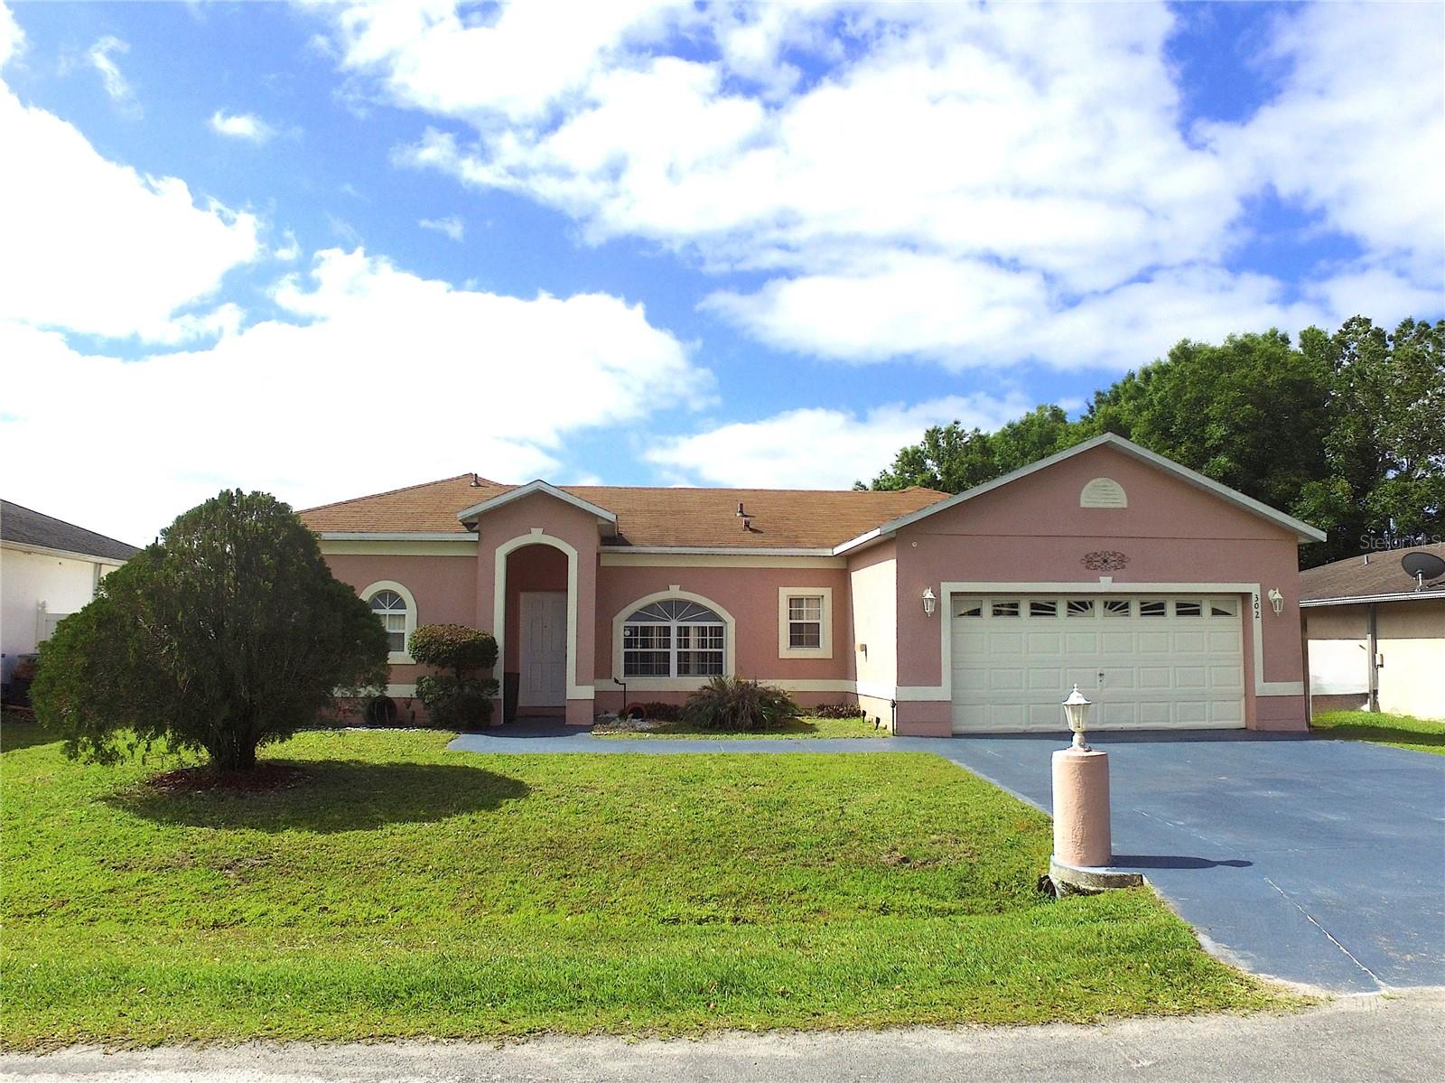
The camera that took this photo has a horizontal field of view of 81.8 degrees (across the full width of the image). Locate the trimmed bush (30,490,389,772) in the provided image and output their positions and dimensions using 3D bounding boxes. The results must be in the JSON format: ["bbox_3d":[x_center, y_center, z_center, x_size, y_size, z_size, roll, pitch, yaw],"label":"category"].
[{"bbox_3d":[-5.439,0.993,9.169,3.400,3.090,3.350,1,-6,-7],"label":"trimmed bush"}]

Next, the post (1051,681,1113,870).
[{"bbox_3d":[2.584,1.675,6.052,0.380,1.263,0.380,1,-6,-7],"label":"post"}]

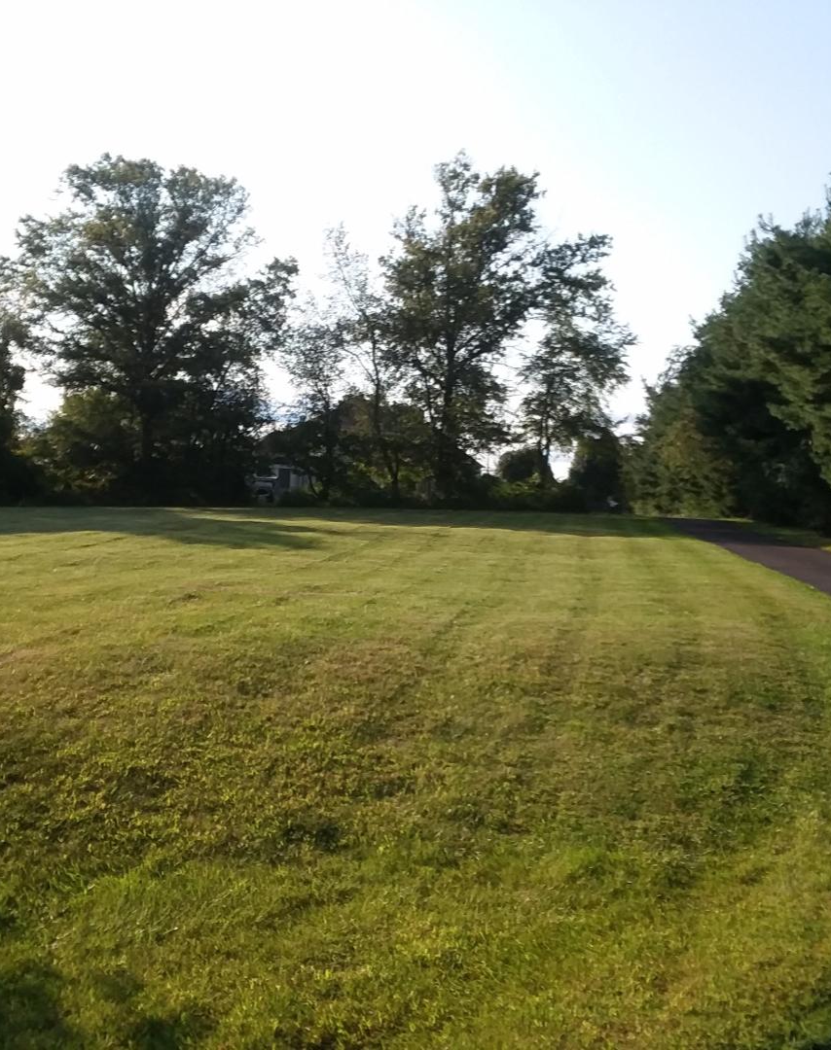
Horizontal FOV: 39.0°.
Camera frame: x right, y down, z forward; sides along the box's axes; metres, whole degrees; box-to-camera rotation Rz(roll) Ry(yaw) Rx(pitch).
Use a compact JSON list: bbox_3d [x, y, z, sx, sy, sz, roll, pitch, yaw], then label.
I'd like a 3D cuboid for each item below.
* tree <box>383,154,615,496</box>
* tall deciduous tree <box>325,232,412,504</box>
[{"bbox_3d":[4.490,-10.750,63.000,12.460,18.390,11.300,0,1,0],"label":"tree"},{"bbox_3d":[-2.600,-8.590,62.000,4.570,14.450,4.500,0,1,0],"label":"tall deciduous tree"}]

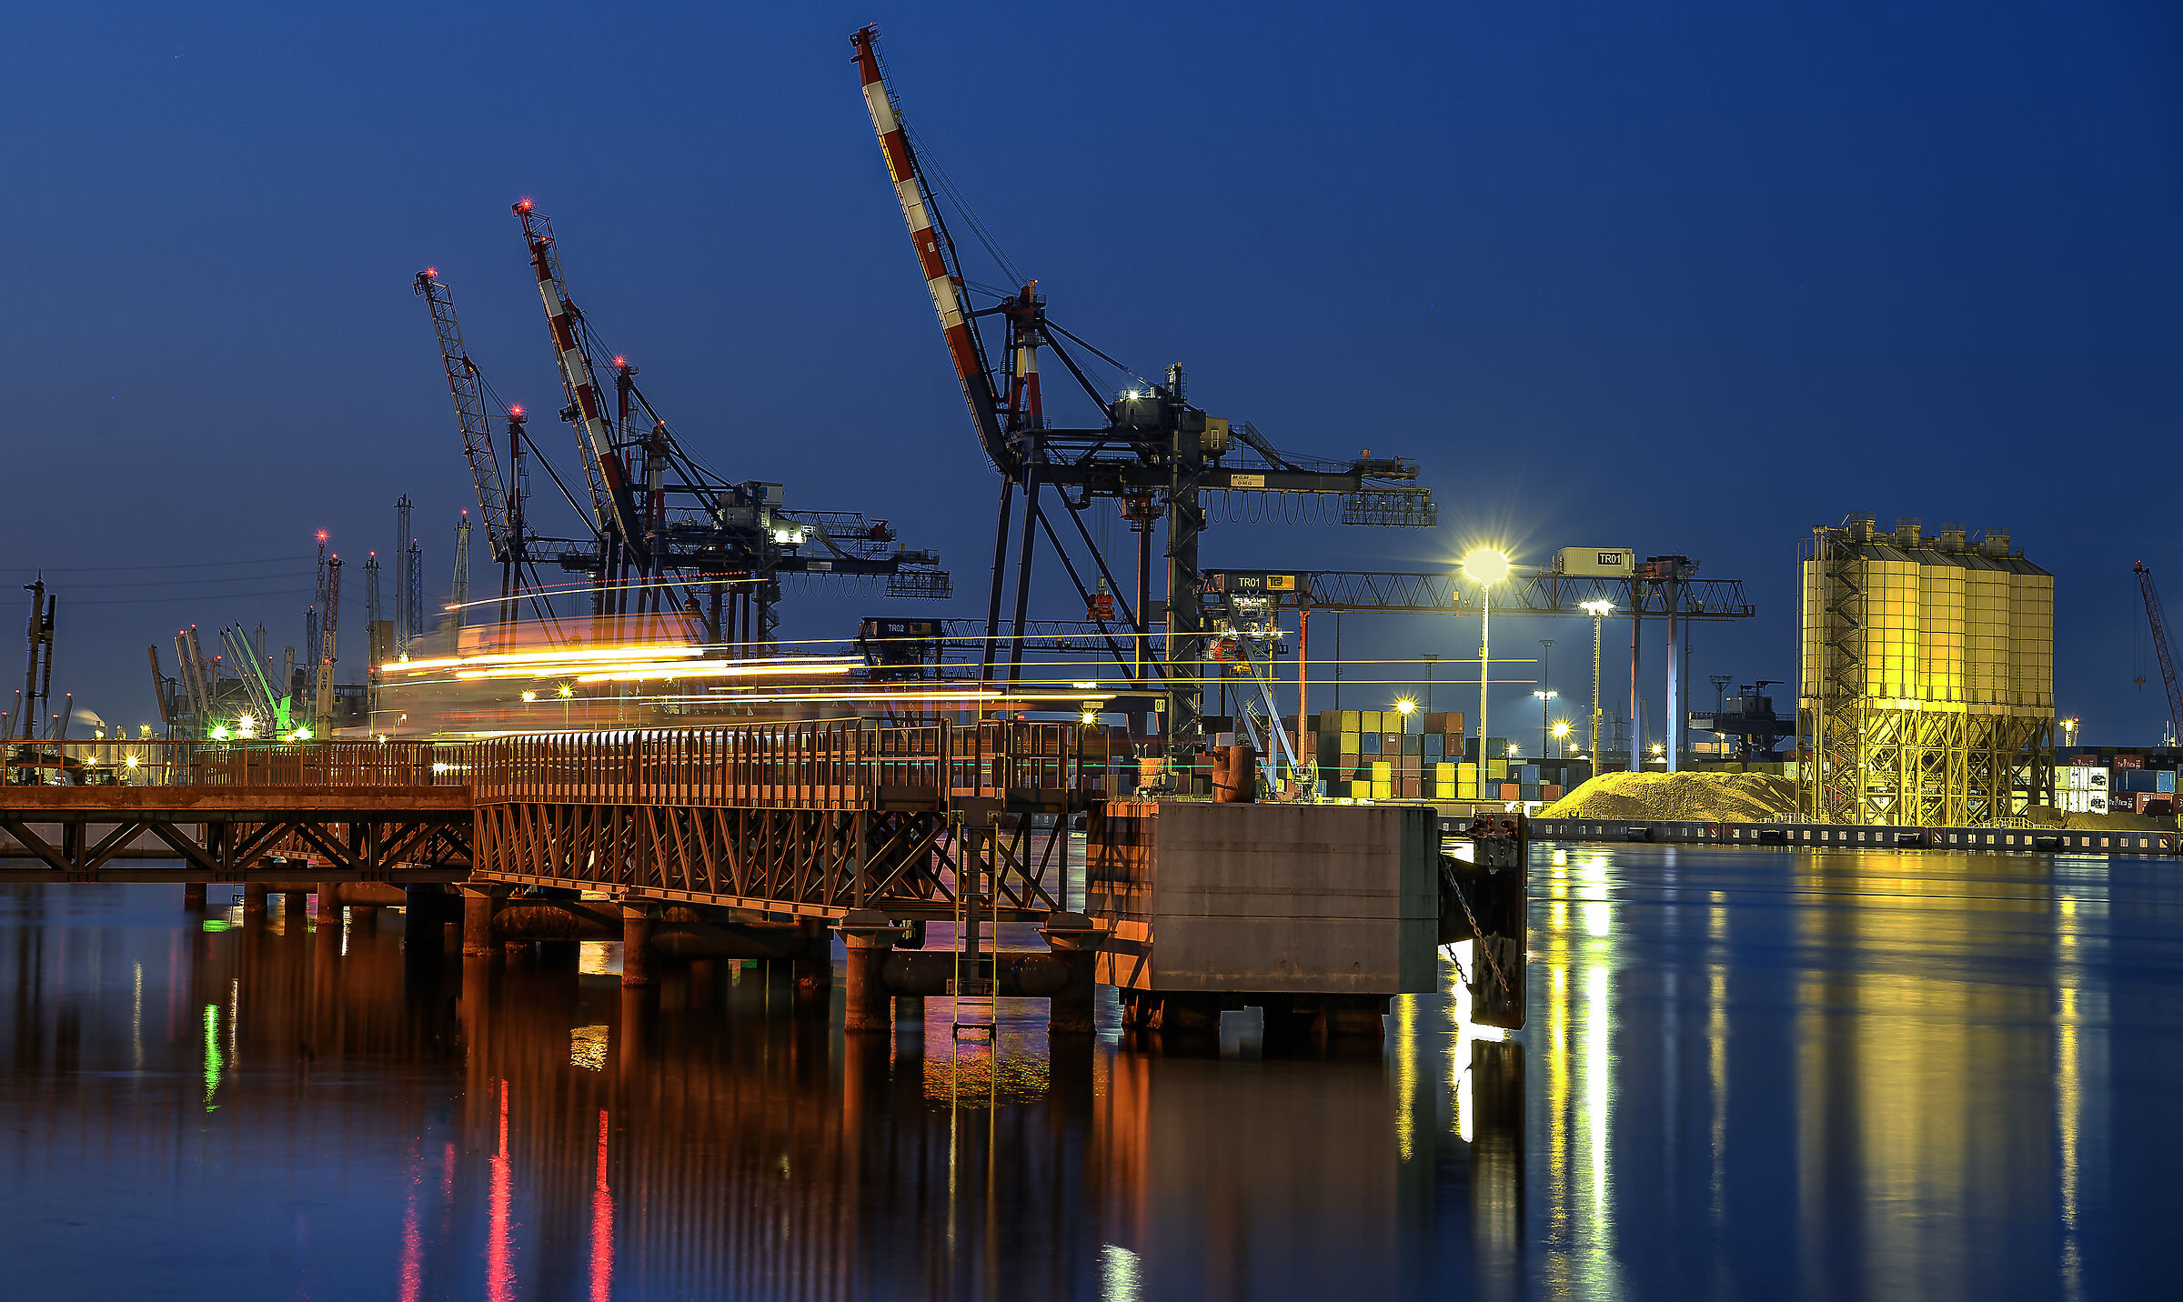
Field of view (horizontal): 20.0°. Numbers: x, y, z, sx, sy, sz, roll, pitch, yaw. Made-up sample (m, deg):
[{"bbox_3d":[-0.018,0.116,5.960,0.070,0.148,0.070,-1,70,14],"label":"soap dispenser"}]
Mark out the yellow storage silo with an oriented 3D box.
[{"bbox_3d":[96.134,2.866,711.203,13.500,35.000,56.000,0,-2,30],"label":"yellow storage silo"}]

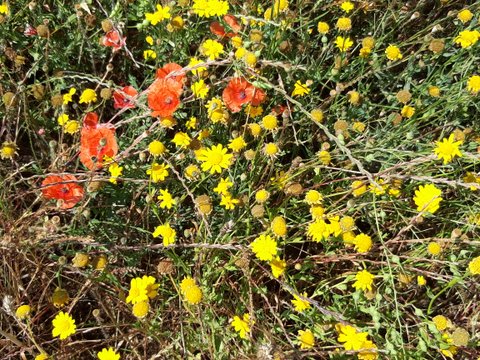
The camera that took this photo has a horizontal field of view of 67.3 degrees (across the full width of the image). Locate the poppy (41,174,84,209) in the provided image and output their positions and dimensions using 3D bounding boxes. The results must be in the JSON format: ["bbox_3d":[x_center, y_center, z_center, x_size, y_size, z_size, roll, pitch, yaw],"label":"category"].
[{"bbox_3d":[-0.280,0.019,0.570,0.066,0.028,0.066,0,57,0],"label":"poppy"}]

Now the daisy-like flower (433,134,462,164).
[{"bbox_3d":[0.293,-0.042,0.508,0.040,0.016,0.040,-6,72,11],"label":"daisy-like flower"}]

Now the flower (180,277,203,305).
[{"bbox_3d":[-0.072,0.164,0.534,0.033,0.025,0.042,2,66,-5],"label":"flower"}]

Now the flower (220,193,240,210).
[{"bbox_3d":[-0.015,0.031,0.503,0.025,0.011,0.025,0,66,0],"label":"flower"}]

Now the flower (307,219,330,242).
[{"bbox_3d":[0.098,0.064,0.455,0.029,0.012,0.029,-2,67,3],"label":"flower"}]

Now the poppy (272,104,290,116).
[{"bbox_3d":[0.079,-0.133,0.690,0.042,0.025,0.042,0,57,0],"label":"poppy"}]

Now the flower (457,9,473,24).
[{"bbox_3d":[0.414,-0.301,0.665,0.029,0.021,0.029,0,63,0],"label":"flower"}]

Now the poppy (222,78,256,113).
[{"bbox_3d":[-0.001,-0.145,0.621,0.059,0.026,0.059,4,74,-14],"label":"poppy"}]

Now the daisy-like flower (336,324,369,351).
[{"bbox_3d":[0.161,0.226,0.516,0.043,0.015,0.043,1,72,-3],"label":"daisy-like flower"}]

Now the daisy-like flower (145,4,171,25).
[{"bbox_3d":[-0.162,-0.326,0.710,0.048,0.018,0.048,0,57,0],"label":"daisy-like flower"}]

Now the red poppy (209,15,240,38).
[{"bbox_3d":[-0.026,-0.279,0.654,0.053,0.034,0.053,0,61,0],"label":"red poppy"}]

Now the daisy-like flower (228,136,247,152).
[{"bbox_3d":[-0.004,-0.051,0.528,0.026,0.013,0.026,0,64,0],"label":"daisy-like flower"}]

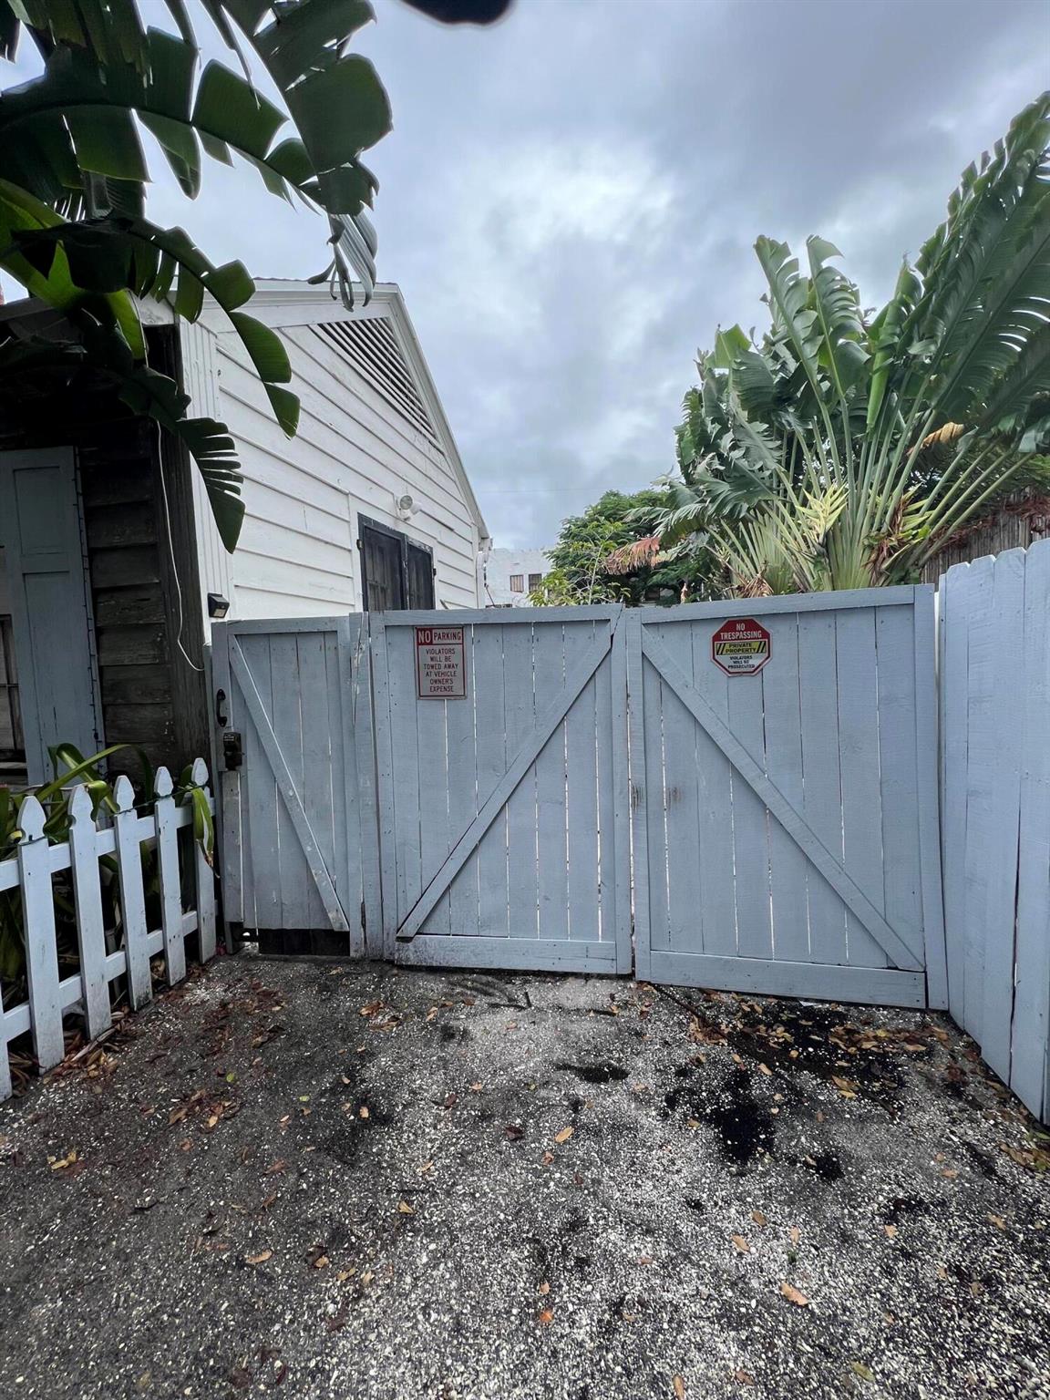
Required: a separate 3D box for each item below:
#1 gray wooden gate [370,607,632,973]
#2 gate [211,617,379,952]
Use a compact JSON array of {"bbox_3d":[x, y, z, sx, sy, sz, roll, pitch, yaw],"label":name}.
[{"bbox_3d":[-0.117,0.436,2.572,1.234,1.750,0.060,-2,2,6],"label":"gray wooden gate"},{"bbox_3d":[-1.155,0.443,2.675,0.809,1.694,0.060,-2,2,6],"label":"gate"}]

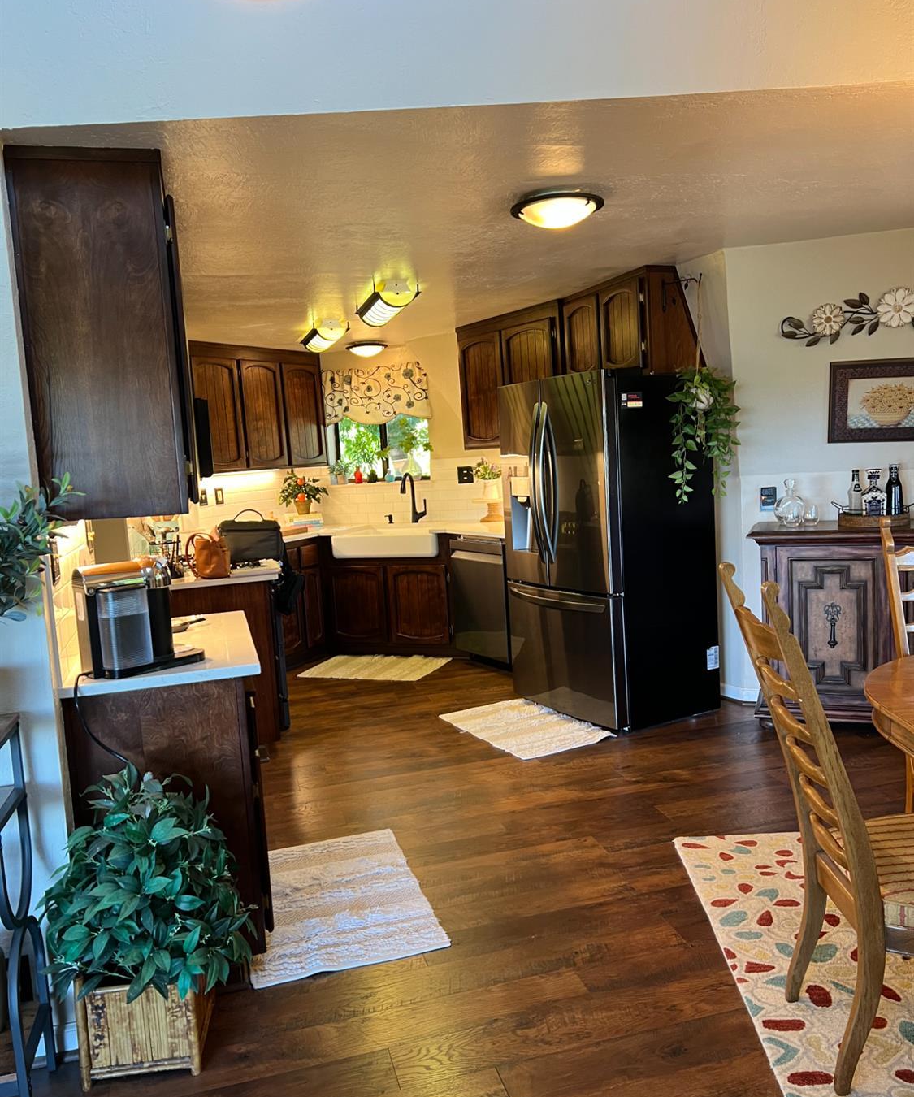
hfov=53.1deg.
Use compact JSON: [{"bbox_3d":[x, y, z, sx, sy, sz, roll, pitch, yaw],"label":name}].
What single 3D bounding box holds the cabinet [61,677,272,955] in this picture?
[{"bbox_3d":[-0.875,0.765,2.882,0.470,0.880,0.920,-5,6,-16],"label":"cabinet"}]

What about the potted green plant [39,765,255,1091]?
[{"bbox_3d":[-0.757,0.895,2.252,0.470,0.740,0.420,-5,6,-12],"label":"potted green plant"}]

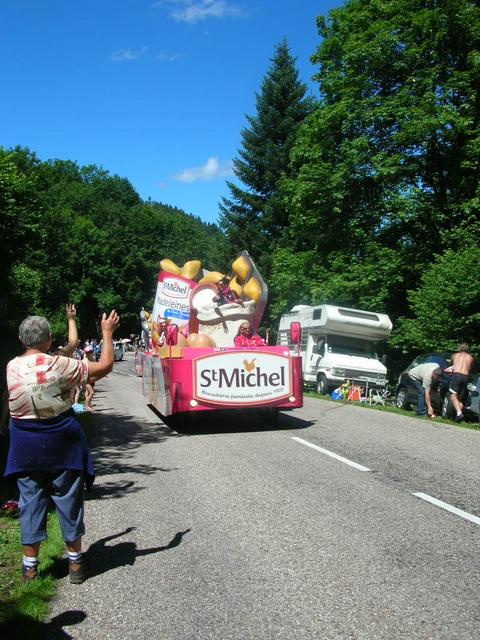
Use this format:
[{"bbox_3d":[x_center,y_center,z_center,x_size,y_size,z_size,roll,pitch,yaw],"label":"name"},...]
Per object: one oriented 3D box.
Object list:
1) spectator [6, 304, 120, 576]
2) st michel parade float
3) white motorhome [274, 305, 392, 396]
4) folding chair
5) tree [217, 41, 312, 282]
[{"bbox_3d":[-1.165,0.791,4.265,0.640,1.690,0.580,-2,-3,22],"label":"spectator"},{"bbox_3d":[-0.732,0.350,14.393,2.400,3.600,6.000,0,-3,-12],"label":"st michel parade float"},{"bbox_3d":[3.369,1.275,24.464,2.200,2.950,5.700,7,-4,-11],"label":"white motorhome"},{"bbox_3d":[3.741,2.062,17.556,0.480,0.500,0.500,1,-3,-20],"label":"folding chair"},{"bbox_3d":[2.780,-8.030,45.404,8.800,23.400,8.800,0,-3,-11],"label":"tree"}]

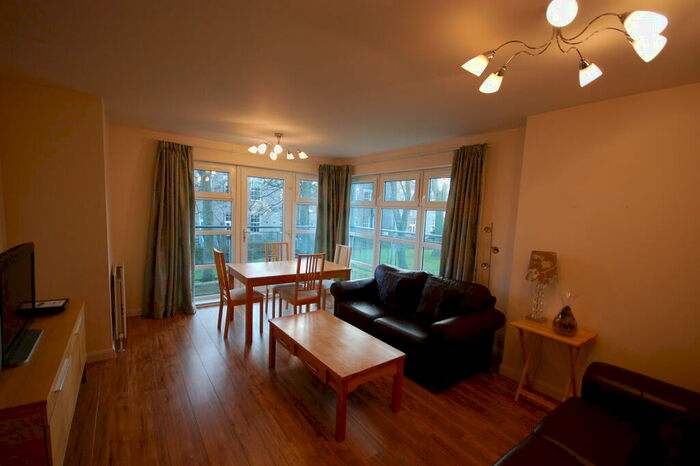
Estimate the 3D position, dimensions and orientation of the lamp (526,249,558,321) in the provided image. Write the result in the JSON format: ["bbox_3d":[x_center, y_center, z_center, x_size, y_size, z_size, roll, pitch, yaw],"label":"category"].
[{"bbox_3d":[1.676,0.481,2.571,0.230,0.590,0.230,-1,7,-36],"label":"lamp"}]

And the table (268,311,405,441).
[{"bbox_3d":[-0.181,1.124,2.536,0.608,0.462,1.168,-2,7,-39],"label":"table"}]

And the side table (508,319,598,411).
[{"bbox_3d":[1.657,1.119,2.433,0.390,0.650,0.490,0,6,-34],"label":"side table"}]

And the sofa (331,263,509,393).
[{"bbox_3d":[0.639,0.900,3.303,0.900,0.840,1.770,-2,7,-39],"label":"sofa"}]

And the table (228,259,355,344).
[{"bbox_3d":[-0.813,0.829,3.972,1.400,0.740,0.850,-1,6,-36],"label":"table"}]

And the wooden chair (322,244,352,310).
[{"bbox_3d":[-0.296,0.692,4.229,0.480,1.000,0.440,-1,7,-36],"label":"wooden chair"}]

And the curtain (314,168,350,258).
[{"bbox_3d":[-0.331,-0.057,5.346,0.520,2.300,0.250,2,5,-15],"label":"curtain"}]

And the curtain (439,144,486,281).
[{"bbox_3d":[1.321,0.172,3.455,0.160,2.320,0.470,-1,6,-35],"label":"curtain"}]

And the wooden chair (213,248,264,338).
[{"bbox_3d":[-1.361,0.710,3.526,0.480,1.000,0.440,-1,7,-36],"label":"wooden chair"}]

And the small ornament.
[{"bbox_3d":[1.722,0.645,2.307,0.165,0.320,0.165,0,6,-34],"label":"small ornament"}]

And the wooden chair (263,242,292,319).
[{"bbox_3d":[-0.964,0.676,4.158,0.430,1.000,0.510,-1,6,-38],"label":"wooden chair"}]

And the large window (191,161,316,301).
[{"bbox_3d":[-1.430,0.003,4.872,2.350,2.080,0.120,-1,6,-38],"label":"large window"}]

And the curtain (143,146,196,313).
[{"bbox_3d":[-2.404,-0.018,3.881,0.600,2.290,0.210,-1,6,-35],"label":"curtain"}]

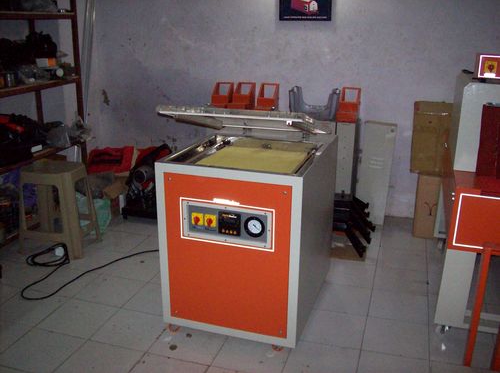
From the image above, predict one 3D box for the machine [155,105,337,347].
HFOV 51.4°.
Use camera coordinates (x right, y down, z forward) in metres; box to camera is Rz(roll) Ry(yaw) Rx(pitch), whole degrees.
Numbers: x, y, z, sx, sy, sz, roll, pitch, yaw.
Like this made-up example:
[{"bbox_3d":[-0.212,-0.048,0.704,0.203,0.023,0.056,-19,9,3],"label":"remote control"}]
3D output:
[{"bbox_3d":[0.033,0.102,2.492,0.617,1.060,0.809,6,18,17],"label":"machine"}]

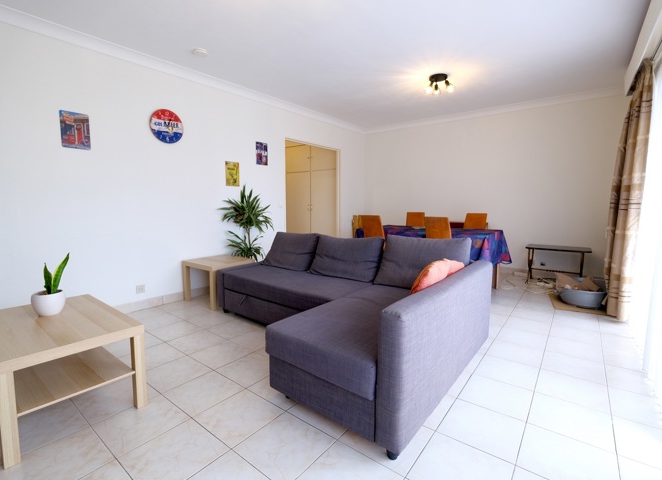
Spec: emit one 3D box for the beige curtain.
[{"bbox_3d":[3.051,-0.462,3.144,0.192,2.410,0.745,5,8,38],"label":"beige curtain"}]

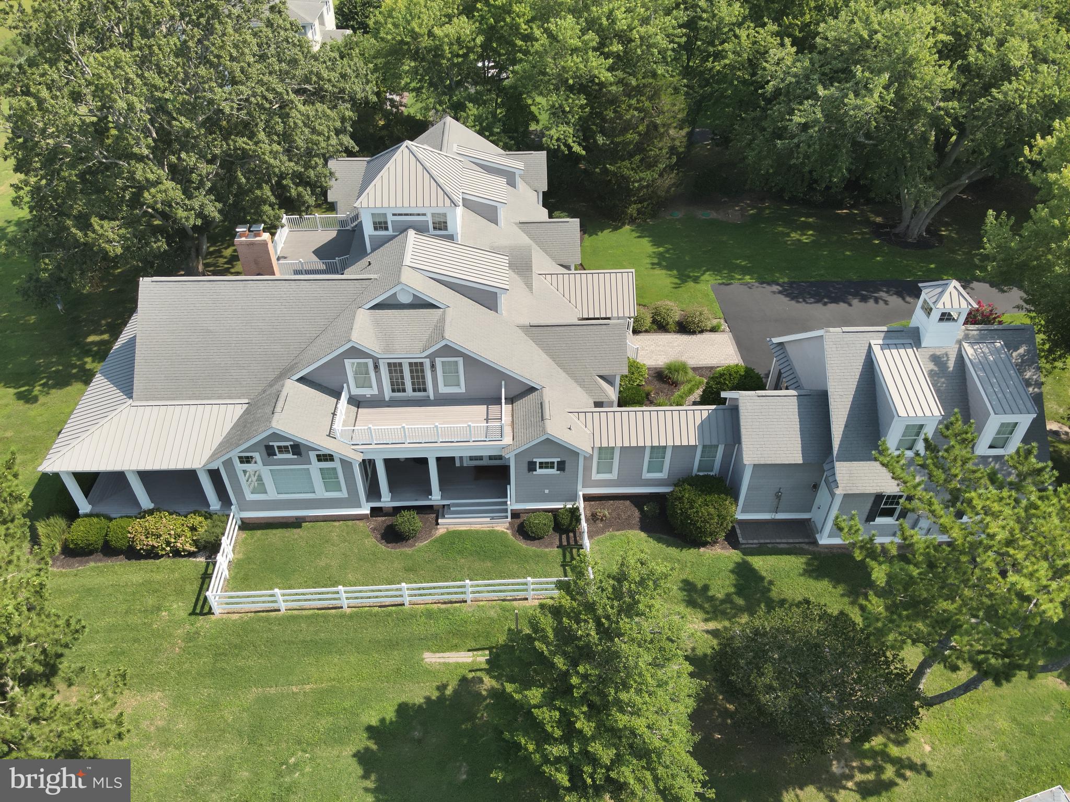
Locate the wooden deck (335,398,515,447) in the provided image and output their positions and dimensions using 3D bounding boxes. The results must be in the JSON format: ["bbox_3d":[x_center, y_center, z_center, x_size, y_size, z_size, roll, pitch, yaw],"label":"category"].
[{"bbox_3d":[-4.336,1.012,31.944,6.750,0.250,3.120,-1,39,-2],"label":"wooden deck"}]

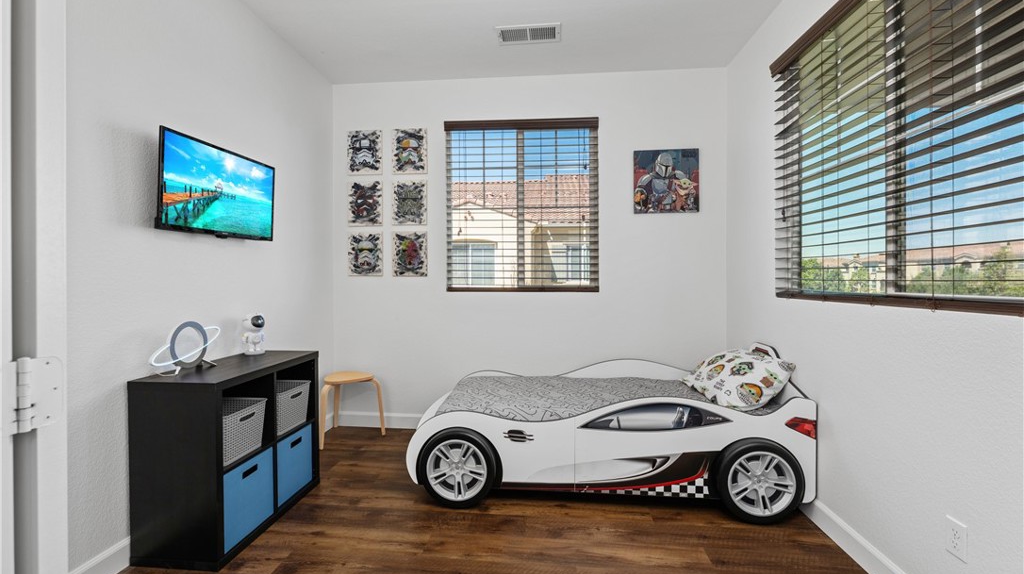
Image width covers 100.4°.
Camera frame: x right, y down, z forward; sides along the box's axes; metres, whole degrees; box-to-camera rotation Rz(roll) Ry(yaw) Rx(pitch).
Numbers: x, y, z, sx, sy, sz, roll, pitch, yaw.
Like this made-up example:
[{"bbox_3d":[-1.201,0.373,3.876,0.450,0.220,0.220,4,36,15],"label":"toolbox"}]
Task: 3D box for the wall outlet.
[{"bbox_3d":[1.417,0.804,1.361,0.007,0.115,0.071,0,0,5],"label":"wall outlet"}]

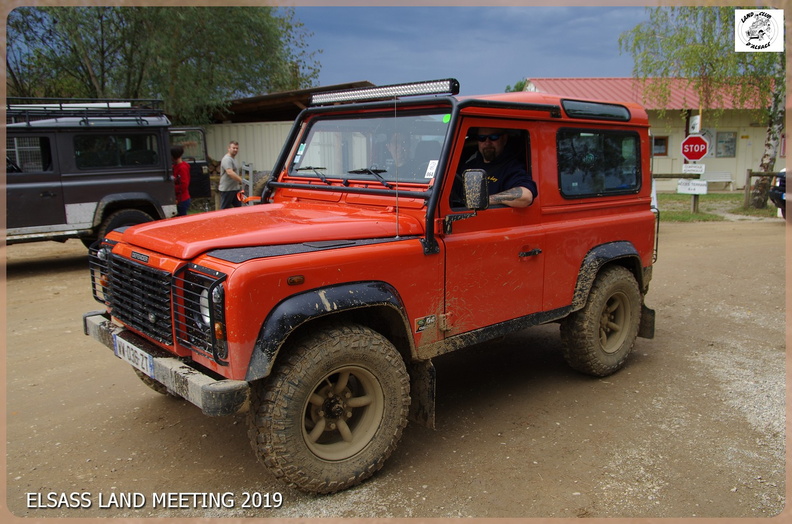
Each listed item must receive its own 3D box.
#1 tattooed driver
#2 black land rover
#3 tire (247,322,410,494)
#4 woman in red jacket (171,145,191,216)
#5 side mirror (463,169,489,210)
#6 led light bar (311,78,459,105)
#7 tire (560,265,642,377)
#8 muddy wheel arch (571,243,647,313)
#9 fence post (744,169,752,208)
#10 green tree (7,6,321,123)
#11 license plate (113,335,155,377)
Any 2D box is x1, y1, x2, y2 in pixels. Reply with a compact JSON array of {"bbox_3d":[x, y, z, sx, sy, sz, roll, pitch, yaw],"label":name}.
[{"bbox_3d":[0.430,-0.292,3.639,0.580,1.080,0.820,5,11,31],"label":"tattooed driver"},{"bbox_3d":[-4.801,-1.057,8.248,4.050,2.170,1.800,-7,12,-34],"label":"black land rover"},{"bbox_3d":[-0.297,0.667,2.850,0.785,0.785,0.250,-7,12,-37],"label":"tire"},{"bbox_3d":[-3.097,-0.827,8.868,0.320,1.680,0.460,2,8,12],"label":"woman in red jacket"},{"bbox_3d":[0.386,-0.352,2.981,0.135,0.205,0.070,7,11,37],"label":"side mirror"},{"bbox_3d":[-0.122,-1.018,3.717,0.085,0.085,1.370,-8,12,-41],"label":"led light bar"},{"bbox_3d":[1.465,0.416,4.389,0.785,0.785,0.250,-8,12,-41],"label":"tire"},{"bbox_3d":[1.470,0.073,4.250,0.930,0.410,0.120,-8,12,-41],"label":"muddy wheel arch"},{"bbox_3d":[9.825,-2.041,17.125,0.135,1.080,0.135,0,8,0],"label":"fence post"},{"bbox_3d":[-7.345,-5.244,16.636,10.000,8.200,7.500,0,8,0],"label":"green tree"},{"bbox_3d":[-1.233,0.443,2.896,0.015,0.110,0.520,-8,12,-41],"label":"license plate"}]

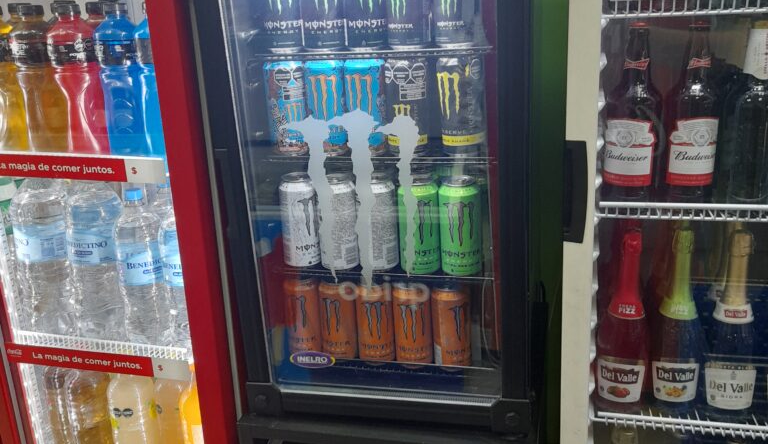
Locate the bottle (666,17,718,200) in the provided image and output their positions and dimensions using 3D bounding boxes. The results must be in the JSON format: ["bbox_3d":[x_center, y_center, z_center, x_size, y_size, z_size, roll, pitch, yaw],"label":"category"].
[{"bbox_3d":[0.475,-0.160,1.132,0.082,0.286,0.082,2,18,15],"label":"bottle"}]

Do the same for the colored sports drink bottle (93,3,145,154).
[{"bbox_3d":[-0.488,-0.250,1.347,0.073,0.282,0.073,2,18,16],"label":"colored sports drink bottle"}]

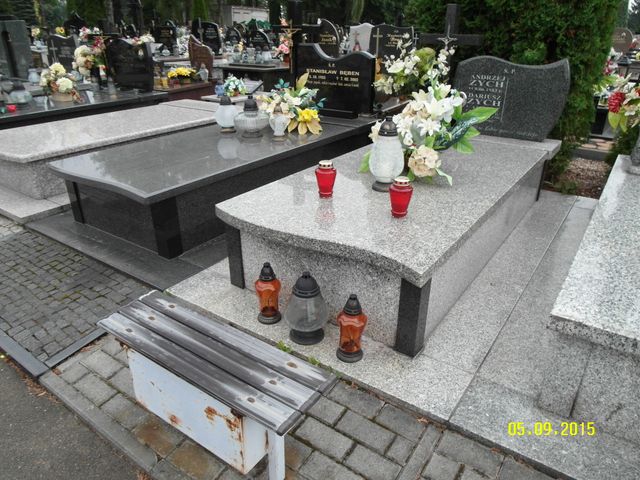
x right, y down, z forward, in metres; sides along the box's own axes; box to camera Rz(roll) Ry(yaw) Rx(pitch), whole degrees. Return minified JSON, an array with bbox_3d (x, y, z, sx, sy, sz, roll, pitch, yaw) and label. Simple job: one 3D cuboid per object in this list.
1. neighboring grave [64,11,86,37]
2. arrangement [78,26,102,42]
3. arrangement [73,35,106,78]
[{"bbox_3d":[-5.841,-5.077,10.600,0.750,0.720,0.110,17,31,30],"label":"neighboring grave"},{"bbox_3d":[-3.569,-3.188,6.900,0.310,0.270,0.260,17,31,30],"label":"arrangement"},{"bbox_3d":[-2.903,-2.286,5.589,0.380,0.580,0.360,17,31,32],"label":"arrangement"}]

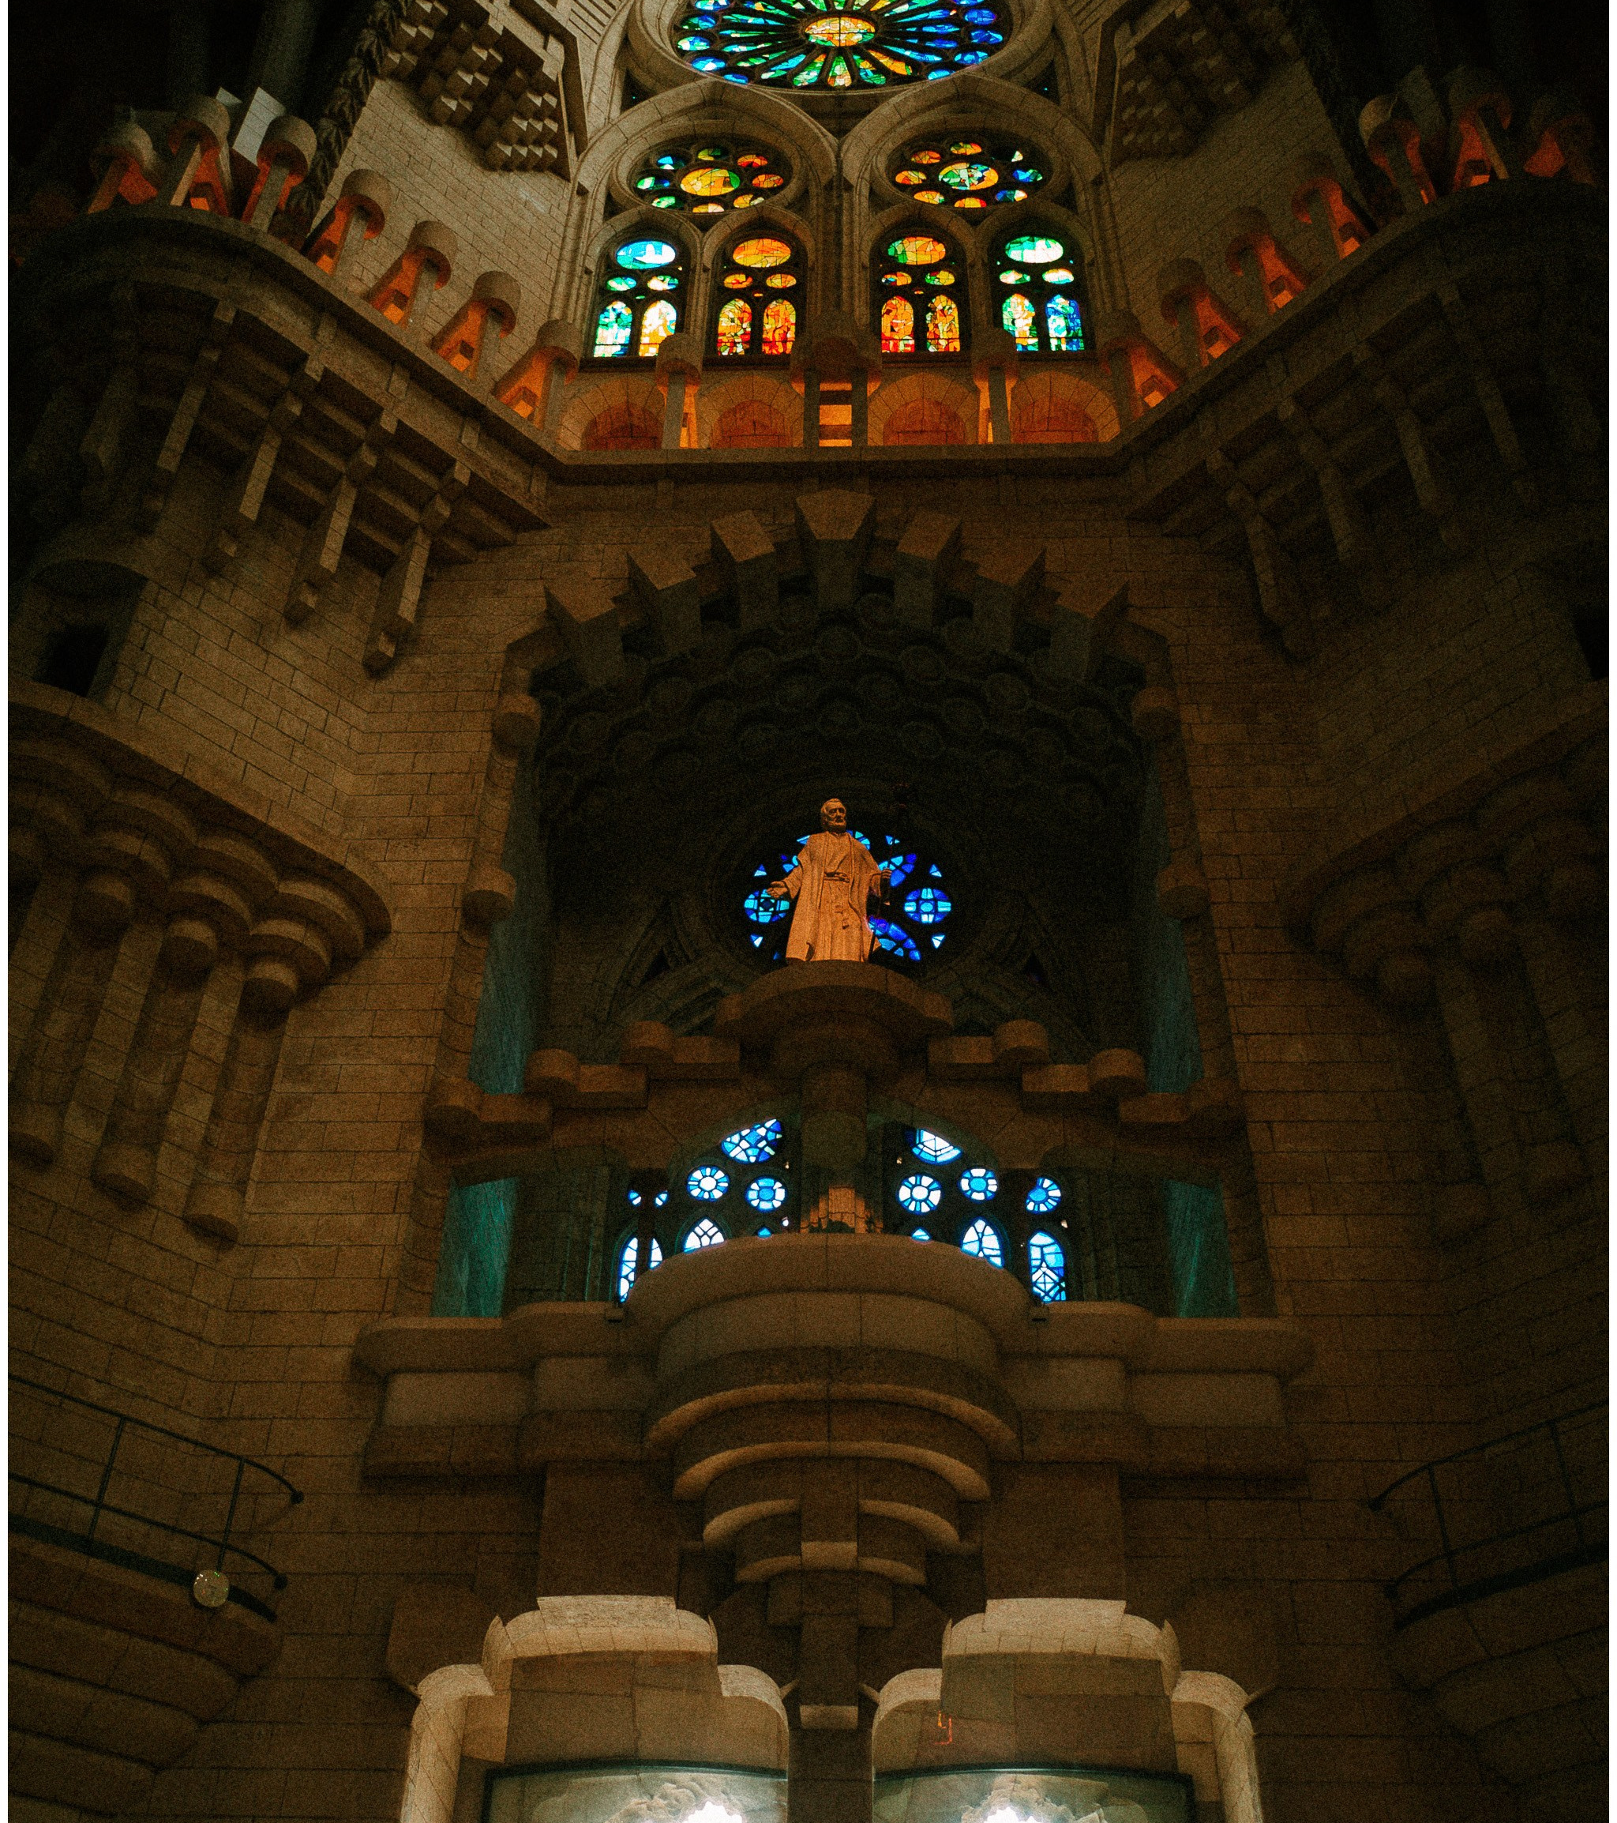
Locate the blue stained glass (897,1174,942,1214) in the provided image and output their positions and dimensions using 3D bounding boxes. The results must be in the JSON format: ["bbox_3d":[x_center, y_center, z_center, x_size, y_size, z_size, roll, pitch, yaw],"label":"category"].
[{"bbox_3d":[1.509,3.820,24.323,0.599,0.583,0.140,0,-39,1],"label":"blue stained glass"}]

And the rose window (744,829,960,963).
[{"bbox_3d":[0.605,-0.133,27.497,3.261,2.950,0.250,0,-39,1],"label":"rose window"}]

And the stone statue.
[{"bbox_3d":[0.246,-0.260,22.446,1.483,3.100,0.950,2,-39,-2],"label":"stone statue"}]

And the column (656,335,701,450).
[{"bbox_3d":[-2.098,-8.088,28.877,0.759,3.307,0.850,0,-39,1],"label":"column"}]

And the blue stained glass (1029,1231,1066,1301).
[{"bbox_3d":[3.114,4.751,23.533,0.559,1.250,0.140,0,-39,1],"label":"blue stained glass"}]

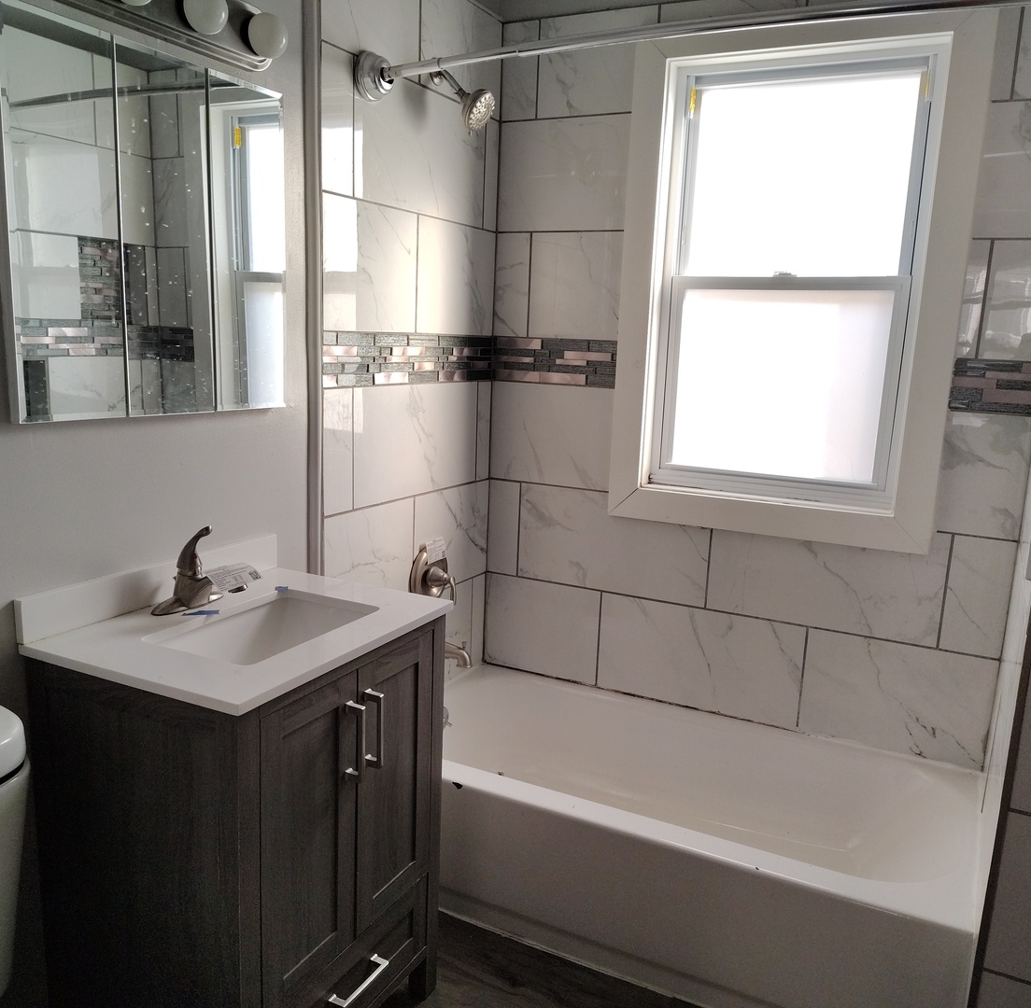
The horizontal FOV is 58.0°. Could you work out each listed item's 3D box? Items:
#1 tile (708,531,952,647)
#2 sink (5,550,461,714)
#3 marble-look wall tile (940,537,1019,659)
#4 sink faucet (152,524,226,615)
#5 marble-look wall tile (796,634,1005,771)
[{"bbox_3d":[0.828,0.189,2.514,0.611,0.302,0.010,8,13,26],"label":"tile"},{"bbox_3d":[-0.474,0.225,1.720,0.478,0.019,0.615,8,12,26],"label":"sink"},{"bbox_3d":[1.155,0.233,2.330,0.139,0.300,0.010,8,12,26],"label":"marble-look wall tile"},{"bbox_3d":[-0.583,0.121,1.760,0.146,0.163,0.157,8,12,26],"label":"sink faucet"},{"bbox_3d":[0.998,0.509,2.449,0.461,0.297,0.010,7,12,27],"label":"marble-look wall tile"}]

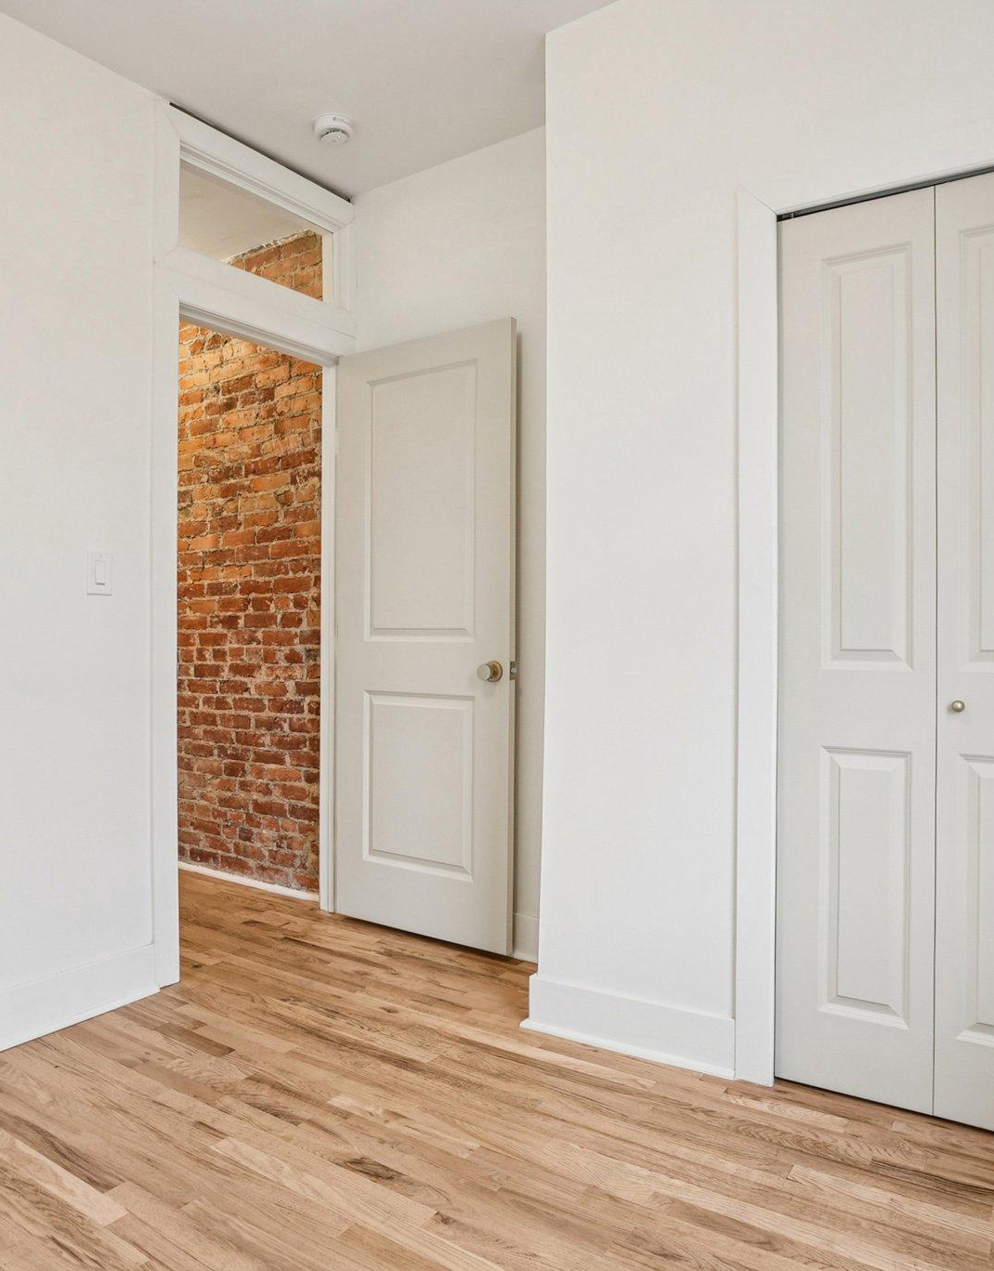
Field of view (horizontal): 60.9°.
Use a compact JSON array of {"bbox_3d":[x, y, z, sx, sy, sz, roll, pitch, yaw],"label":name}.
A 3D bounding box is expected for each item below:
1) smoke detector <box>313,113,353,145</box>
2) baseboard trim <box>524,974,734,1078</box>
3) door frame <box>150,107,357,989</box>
[{"bbox_3d":[-0.512,-1.577,2.657,0.128,0.042,0.128,0,0,0],"label":"smoke detector"},{"bbox_3d":[0.321,0.975,2.142,0.560,0.135,0.028,0,0,29],"label":"baseboard trim"},{"bbox_3d":[-0.800,-0.276,2.808,0.110,2.627,0.792,0,0,38],"label":"door frame"}]

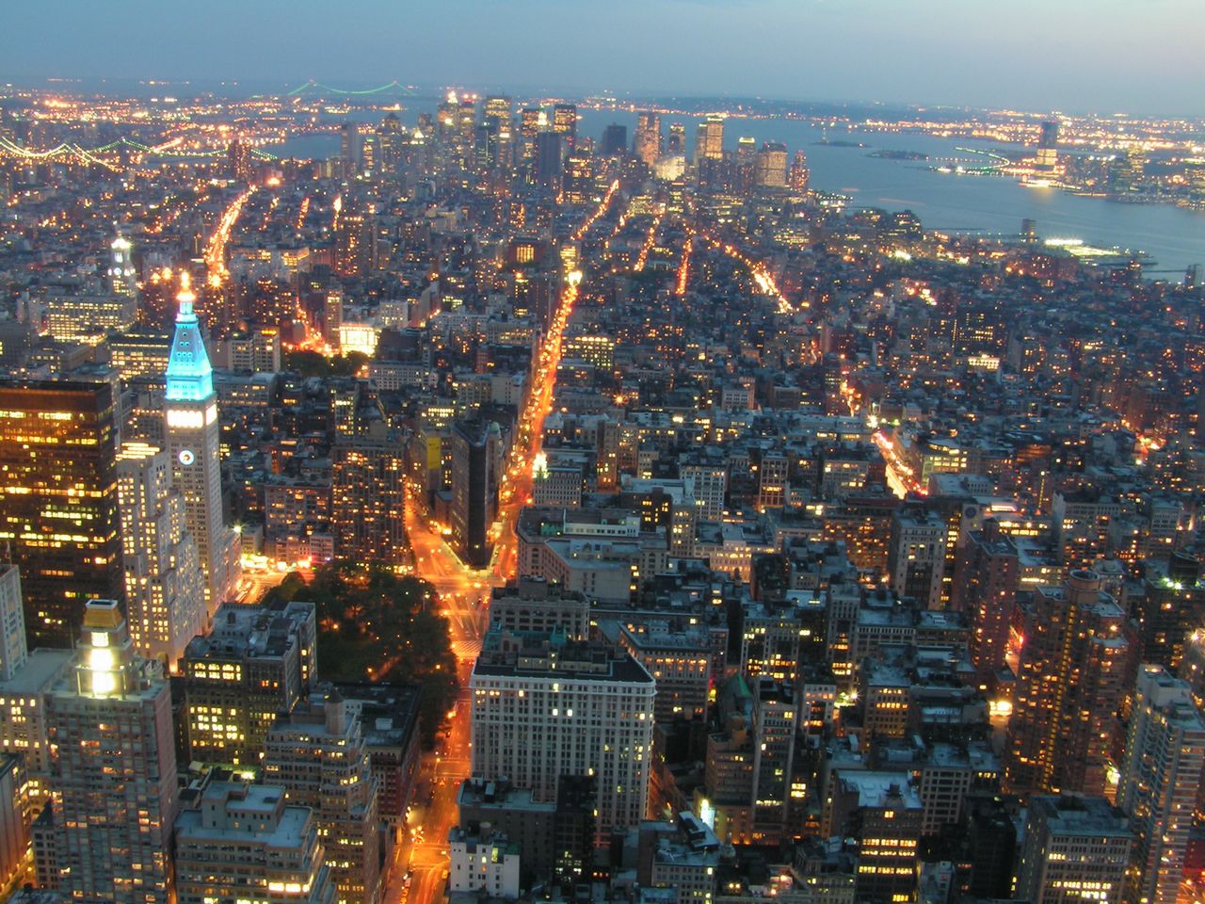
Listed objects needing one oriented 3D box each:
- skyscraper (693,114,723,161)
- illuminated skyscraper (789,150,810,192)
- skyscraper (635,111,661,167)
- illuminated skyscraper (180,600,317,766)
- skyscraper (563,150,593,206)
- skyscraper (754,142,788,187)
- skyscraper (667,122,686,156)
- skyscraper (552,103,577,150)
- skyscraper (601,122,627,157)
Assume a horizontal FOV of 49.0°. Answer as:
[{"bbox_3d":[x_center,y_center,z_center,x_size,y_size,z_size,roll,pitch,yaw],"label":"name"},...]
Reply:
[{"bbox_3d":[367.920,-1007.760,4437.160,62.000,225.000,56.000,1,16,-2],"label":"skyscraper"},{"bbox_3d":[618.900,-869.600,4150.700,60.000,124.000,42.000,2,16,0],"label":"illuminated skyscraper"},{"bbox_3d":[152.200,-1001.700,4364.900,80.000,226.000,50.000,1,16,-3],"label":"skyscraper"},{"bbox_3d":[-161.200,117.340,618.280,43.000,78.000,60.000,2,16,1],"label":"illuminated skyscraper"},{"bbox_3d":[-62.200,-723.000,3494.900,76.000,152.000,60.000,2,16,0],"label":"skyscraper"},{"bbox_3d":[477.930,-776.860,3720.870,61.000,177.000,58.000,-2,16,-16],"label":"skyscraper"},{"bbox_3d":[268.200,-1084.100,4769.400,58.000,177.000,58.000,1,16,-3],"label":"skyscraper"},{"bbox_3d":[-131.840,-1104.520,4690.030,75.000,228.000,52.000,1,16,-4],"label":"skyscraper"},{"bbox_3d":[46.440,-1101.490,4837.740,72.000,161.000,56.000,1,16,-2],"label":"skyscraper"}]

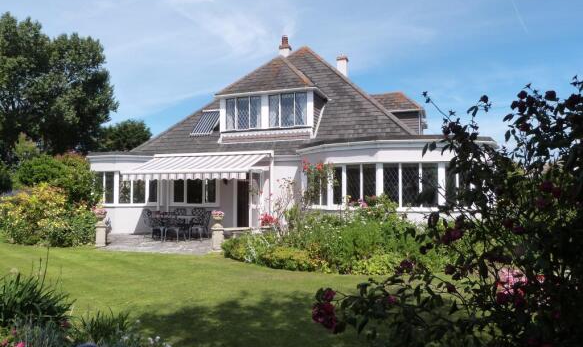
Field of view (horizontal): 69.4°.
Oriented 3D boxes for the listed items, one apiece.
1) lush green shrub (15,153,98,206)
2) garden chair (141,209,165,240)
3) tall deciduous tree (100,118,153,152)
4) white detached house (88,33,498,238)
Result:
[{"bbox_3d":[-7.759,0.764,13.900,2.600,2.600,2.200,-1,-3,18],"label":"lush green shrub"},{"bbox_3d":[-4.360,1.630,13.300,0.580,0.920,0.550,-1,-3,18],"label":"garden chair"},{"bbox_3d":[-13.090,-0.671,33.000,4.800,7.000,4.600,-1,-3,18],"label":"tall deciduous tree"},{"bbox_3d":[0.720,-2.130,17.600,13.200,8.800,12.800,-1,-3,18],"label":"white detached house"}]

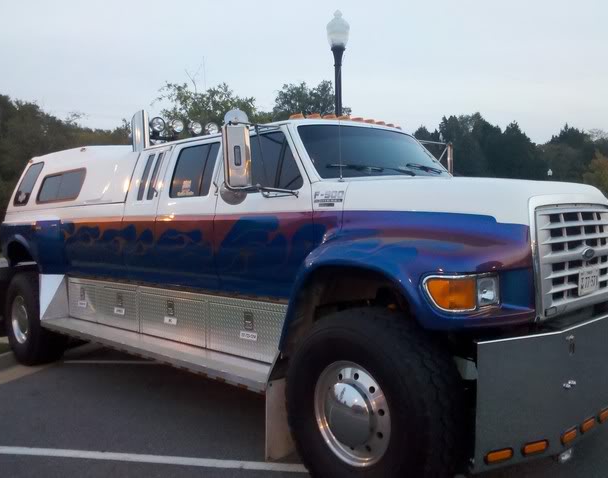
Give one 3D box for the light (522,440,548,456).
[{"bbox_3d":[1.133,1.024,2.710,0.160,0.056,0.027,-2,2,-24],"label":"light"}]

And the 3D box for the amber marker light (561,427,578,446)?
[{"bbox_3d":[1.368,1.018,2.850,0.160,0.056,0.027,-3,2,-43],"label":"amber marker light"}]

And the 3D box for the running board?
[{"bbox_3d":[-1.483,0.939,5.036,3.860,0.075,0.335,0,2,45],"label":"running board"}]

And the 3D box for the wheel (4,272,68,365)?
[{"bbox_3d":[-3.359,0.994,6.956,0.410,1.120,1.120,-3,2,-45],"label":"wheel"}]

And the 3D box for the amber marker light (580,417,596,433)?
[{"bbox_3d":[1.557,1.017,3.030,0.160,0.056,0.027,-3,2,-43],"label":"amber marker light"}]

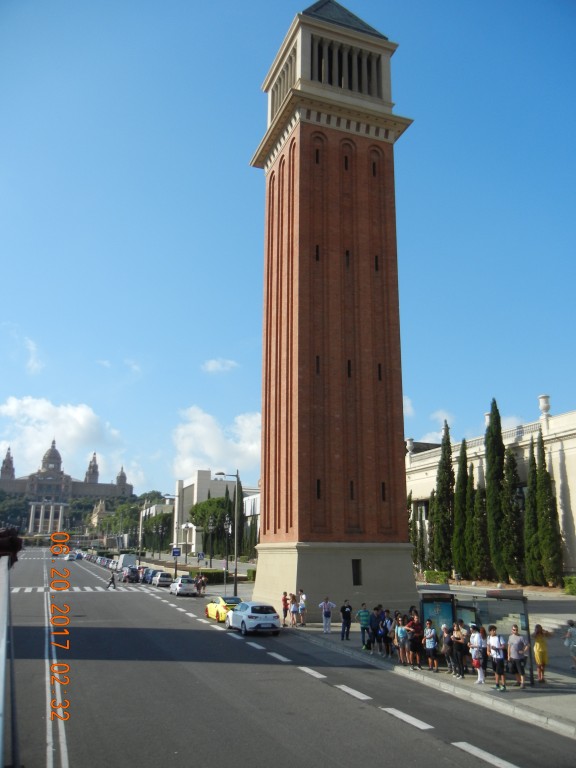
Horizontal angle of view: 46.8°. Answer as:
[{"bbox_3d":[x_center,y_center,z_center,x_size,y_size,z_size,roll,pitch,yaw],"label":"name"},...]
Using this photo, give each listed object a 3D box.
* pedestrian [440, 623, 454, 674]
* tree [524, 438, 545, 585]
[{"bbox_3d":[5.337,8.920,22.378,0.500,1.589,0.380,-12,-19,39],"label":"pedestrian"},{"bbox_3d":[22.309,11.629,61.683,1.900,13.500,1.900,5,-15,-19],"label":"tree"}]

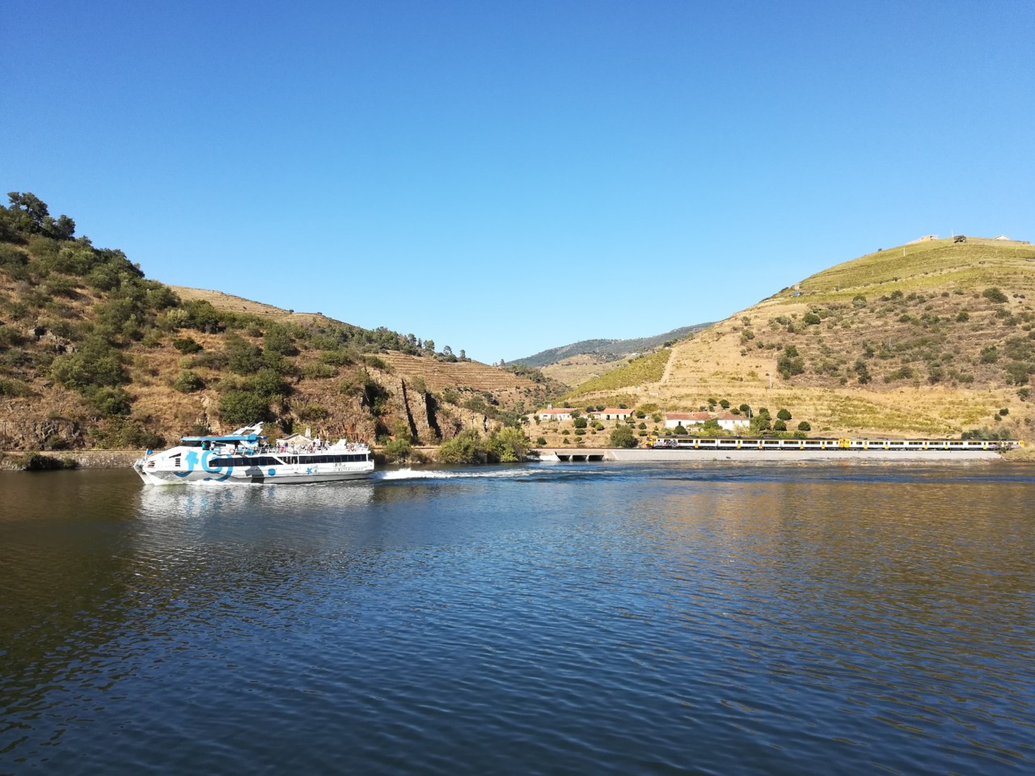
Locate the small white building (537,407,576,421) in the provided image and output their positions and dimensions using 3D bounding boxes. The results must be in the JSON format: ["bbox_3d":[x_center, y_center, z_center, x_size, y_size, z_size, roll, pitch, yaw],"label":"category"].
[{"bbox_3d":[17.351,11.217,337.000,16.000,5.400,7.000,-1,-4,21],"label":"small white building"}]

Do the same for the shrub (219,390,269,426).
[{"bbox_3d":[-70.418,5.097,200.000,11.800,8.600,9.500,2,-4,-19],"label":"shrub"}]

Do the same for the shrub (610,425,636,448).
[{"bbox_3d":[32.850,15.230,242.000,7.980,7.050,7.500,0,-4,8],"label":"shrub"}]

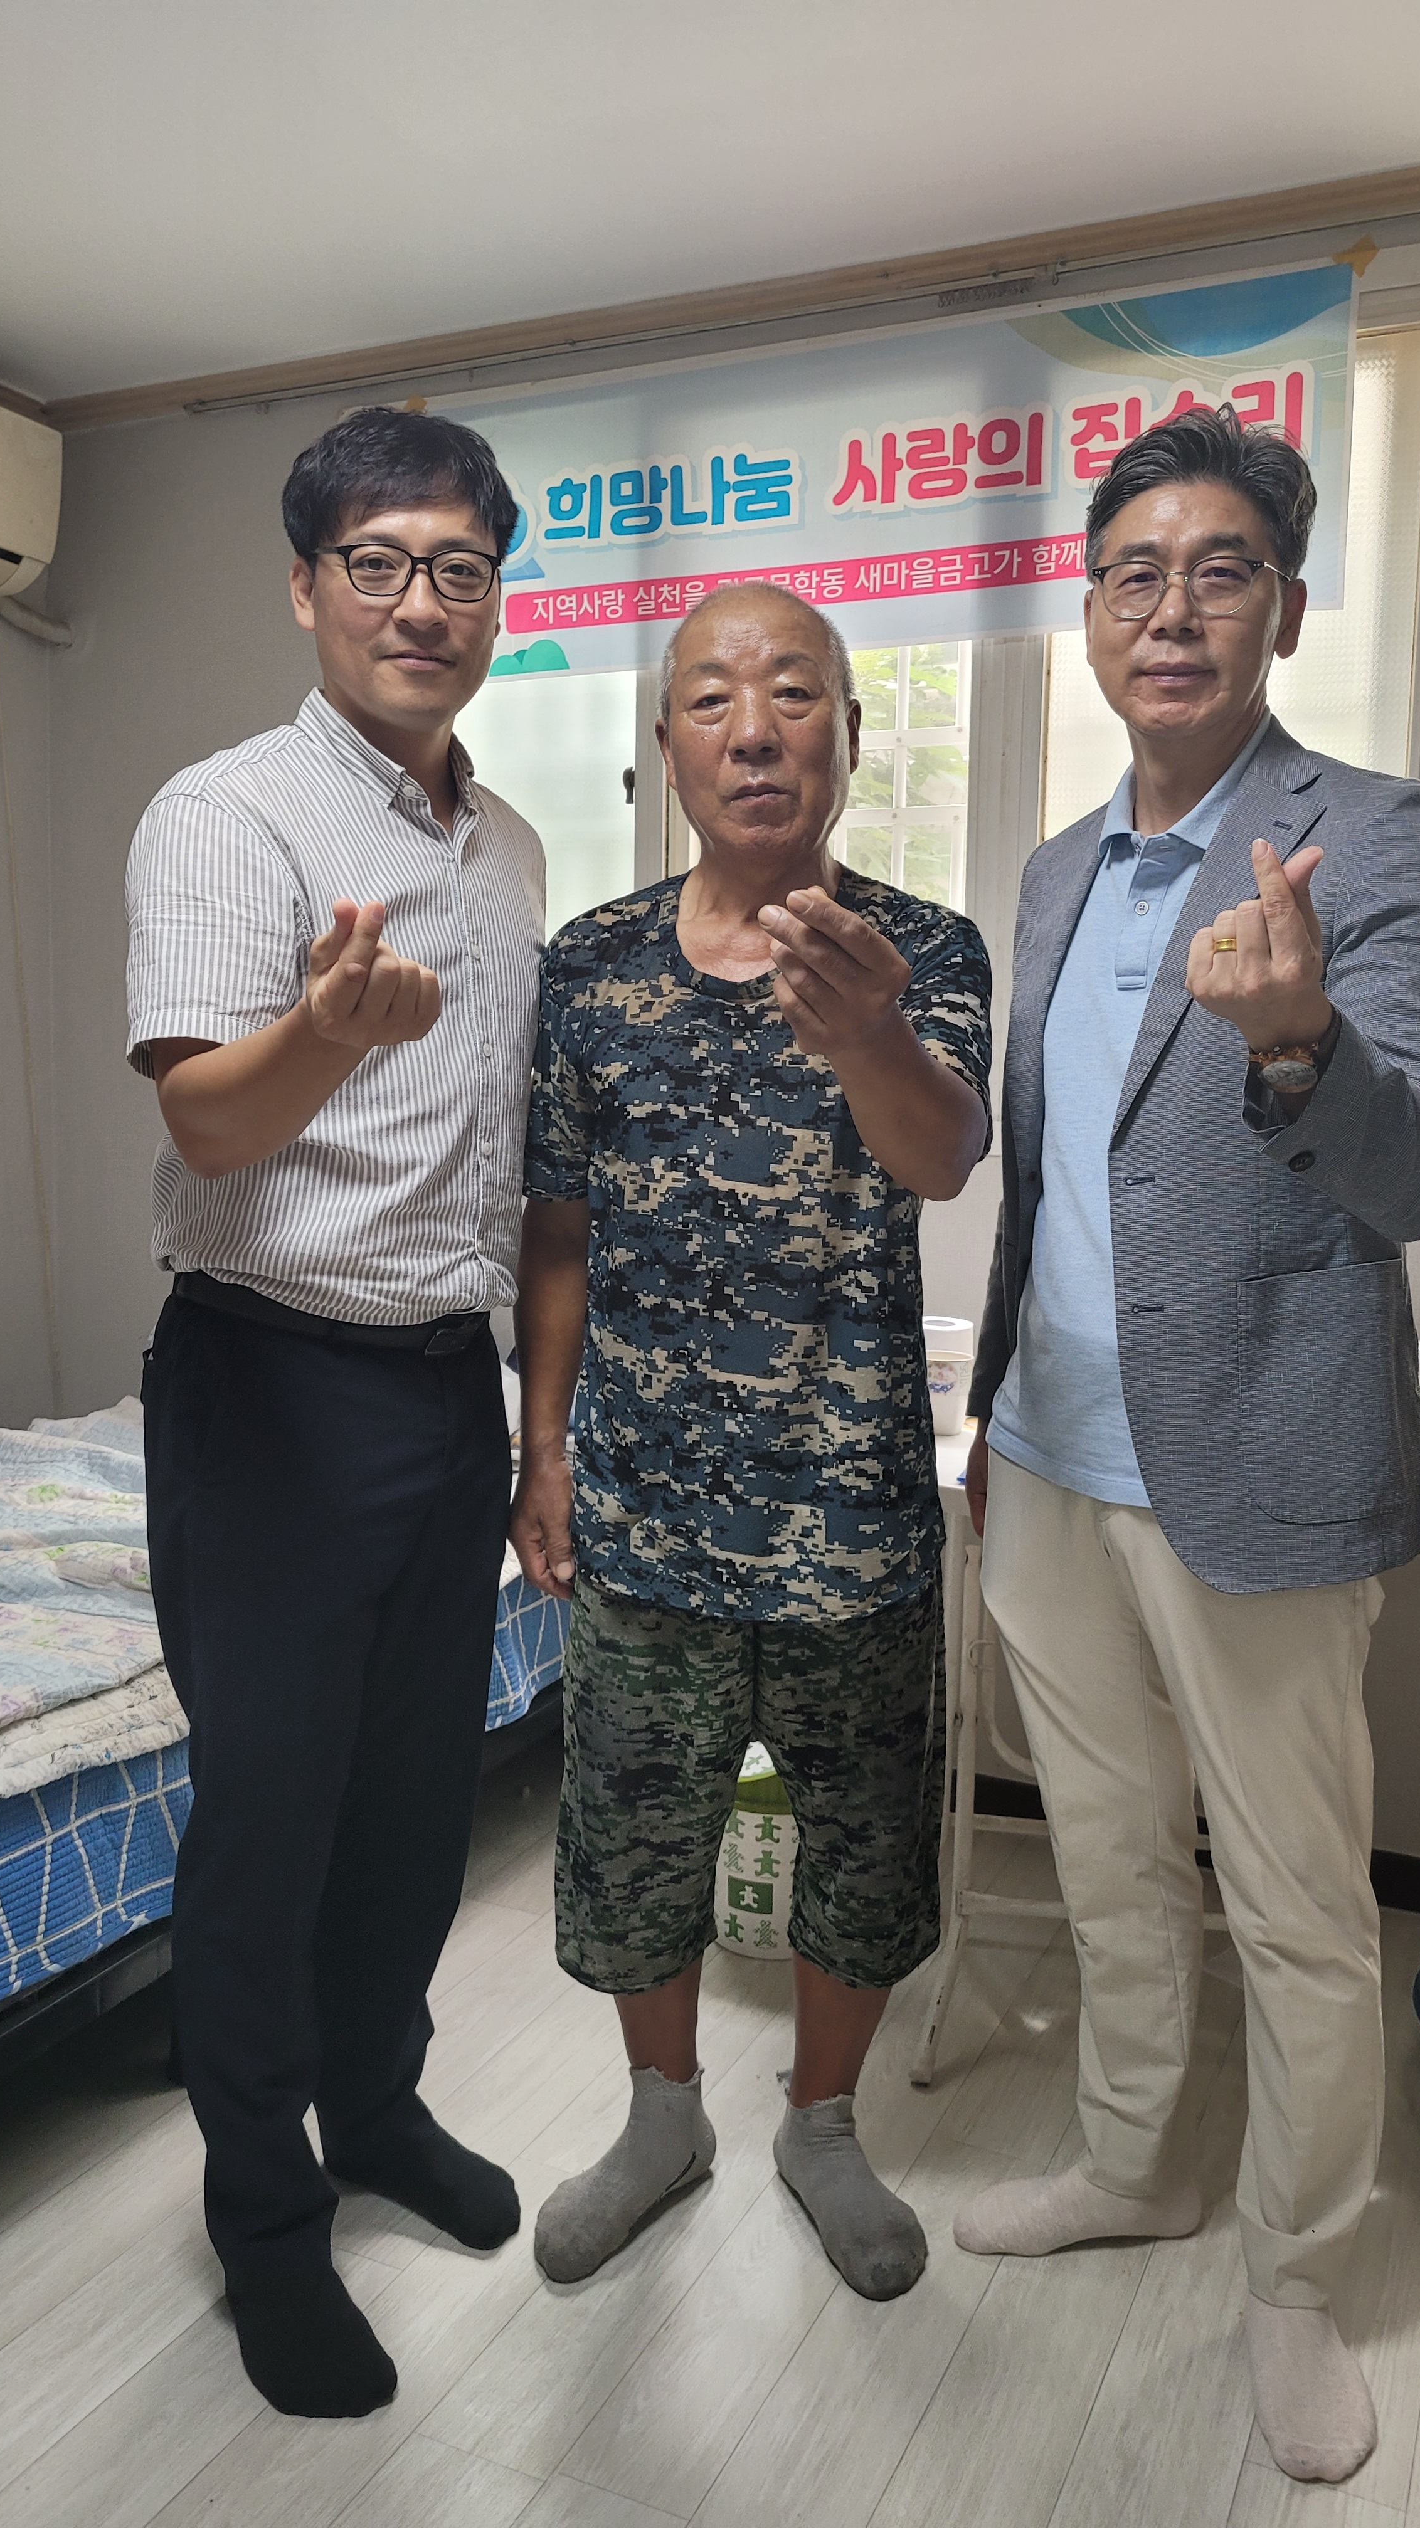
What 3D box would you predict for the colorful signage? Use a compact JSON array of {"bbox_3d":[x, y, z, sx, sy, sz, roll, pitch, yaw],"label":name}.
[{"bbox_3d":[0.181,-1.128,2.804,1.454,0.437,0.020,4,7,25],"label":"colorful signage"}]

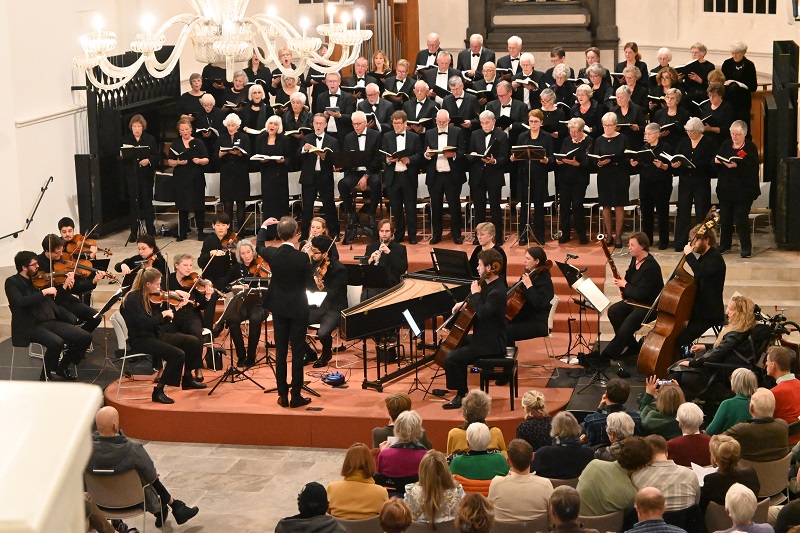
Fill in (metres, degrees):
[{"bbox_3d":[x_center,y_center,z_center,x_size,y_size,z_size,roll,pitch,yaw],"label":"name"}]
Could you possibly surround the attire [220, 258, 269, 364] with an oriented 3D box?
[{"bbox_3d":[-1.659,0.486,17.690,0.550,1.032,0.750,-2,10,-7],"label":"attire"}]

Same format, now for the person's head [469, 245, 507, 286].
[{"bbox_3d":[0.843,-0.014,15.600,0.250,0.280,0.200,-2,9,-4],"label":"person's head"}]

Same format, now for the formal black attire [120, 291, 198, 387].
[{"bbox_3d":[-2.325,0.700,16.043,0.740,0.940,0.500,-2,10,-6],"label":"formal black attire"}]

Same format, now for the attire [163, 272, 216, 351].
[{"bbox_3d":[-2.145,0.544,16.981,0.540,0.920,0.660,-6,11,-24],"label":"attire"}]

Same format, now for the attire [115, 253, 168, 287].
[{"bbox_3d":[-2.704,0.232,17.380,0.580,0.760,0.580,0,9,9],"label":"attire"}]

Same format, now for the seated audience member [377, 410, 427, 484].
[{"bbox_3d":[0.041,1.633,12.185,0.460,1.270,0.760,-1,9,5],"label":"seated audience member"}]

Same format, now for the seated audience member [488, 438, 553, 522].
[{"bbox_3d":[0.770,1.681,10.745,0.480,1.280,0.820,-1,9,0],"label":"seated audience member"}]

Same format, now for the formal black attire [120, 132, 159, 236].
[{"bbox_3d":[-3.565,-1.104,22.800,0.520,1.430,0.340,-2,9,-6],"label":"formal black attire"}]

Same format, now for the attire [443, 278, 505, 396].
[{"bbox_3d":[0.736,0.697,15.778,0.640,1.160,0.500,-1,9,2],"label":"attire"}]

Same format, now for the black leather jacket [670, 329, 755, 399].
[{"bbox_3d":[2.738,0.847,14.550,0.700,0.640,0.520,0,9,5],"label":"black leather jacket"}]

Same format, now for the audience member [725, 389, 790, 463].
[{"bbox_3d":[2.511,1.450,12.086,0.520,1.270,0.820,-4,9,-16],"label":"audience member"}]

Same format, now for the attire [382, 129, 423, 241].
[{"bbox_3d":[0.018,-1.046,21.659,0.540,1.470,0.420,0,9,6],"label":"attire"}]

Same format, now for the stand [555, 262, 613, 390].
[{"bbox_3d":[1.801,0.605,15.750,0.500,1.120,0.520,1,9,12],"label":"stand"}]

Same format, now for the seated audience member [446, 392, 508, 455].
[{"bbox_3d":[0.576,1.469,12.535,0.460,1.250,0.800,-1,10,5],"label":"seated audience member"}]

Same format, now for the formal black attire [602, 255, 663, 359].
[{"bbox_3d":[2.344,0.403,16.800,0.680,1.070,0.520,-7,11,-34],"label":"formal black attire"}]

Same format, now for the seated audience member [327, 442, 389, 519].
[{"bbox_3d":[-0.253,1.773,11.379,0.470,1.270,0.760,-1,9,5],"label":"seated audience member"}]

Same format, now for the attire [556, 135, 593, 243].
[{"bbox_3d":[2.233,-1.027,21.448,0.470,1.370,0.380,2,10,21],"label":"attire"}]

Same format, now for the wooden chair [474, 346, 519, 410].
[{"bbox_3d":[0.935,1.068,15.833,0.320,0.480,0.530,0,9,8],"label":"wooden chair"}]

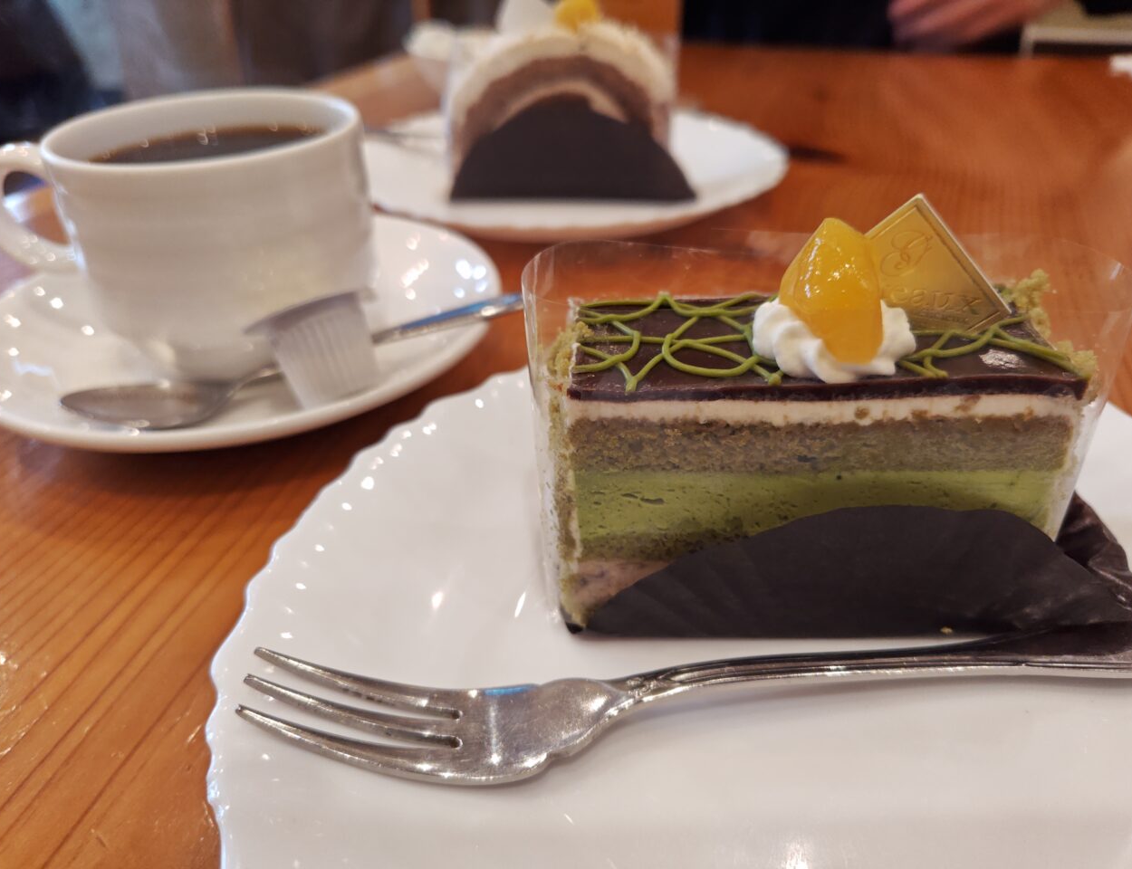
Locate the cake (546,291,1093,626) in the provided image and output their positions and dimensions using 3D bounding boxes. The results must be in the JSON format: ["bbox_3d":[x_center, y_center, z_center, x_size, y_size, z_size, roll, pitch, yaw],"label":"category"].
[{"bbox_3d":[0.043,0.005,0.147,0.083,0.054,0.032,0,33,6],"label":"cake"}]

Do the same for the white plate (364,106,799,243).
[{"bbox_3d":[-0.001,-0.121,0.357,0.200,0.021,0.200,0,36,0],"label":"white plate"}]

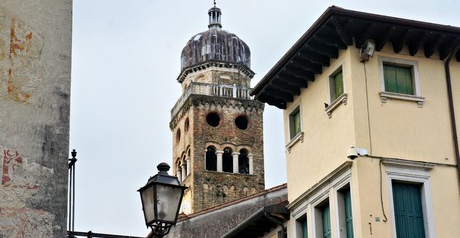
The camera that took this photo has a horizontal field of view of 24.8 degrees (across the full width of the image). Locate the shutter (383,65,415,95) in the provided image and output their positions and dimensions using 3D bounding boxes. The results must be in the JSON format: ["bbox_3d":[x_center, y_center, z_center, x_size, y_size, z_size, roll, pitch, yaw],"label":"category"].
[{"bbox_3d":[4.615,-1.069,28.837,1.003,0.887,0.140,7,-22,-22],"label":"shutter"}]

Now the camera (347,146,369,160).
[{"bbox_3d":[3.319,0.898,27.255,0.520,0.330,0.280,5,-21,-17],"label":"camera"}]

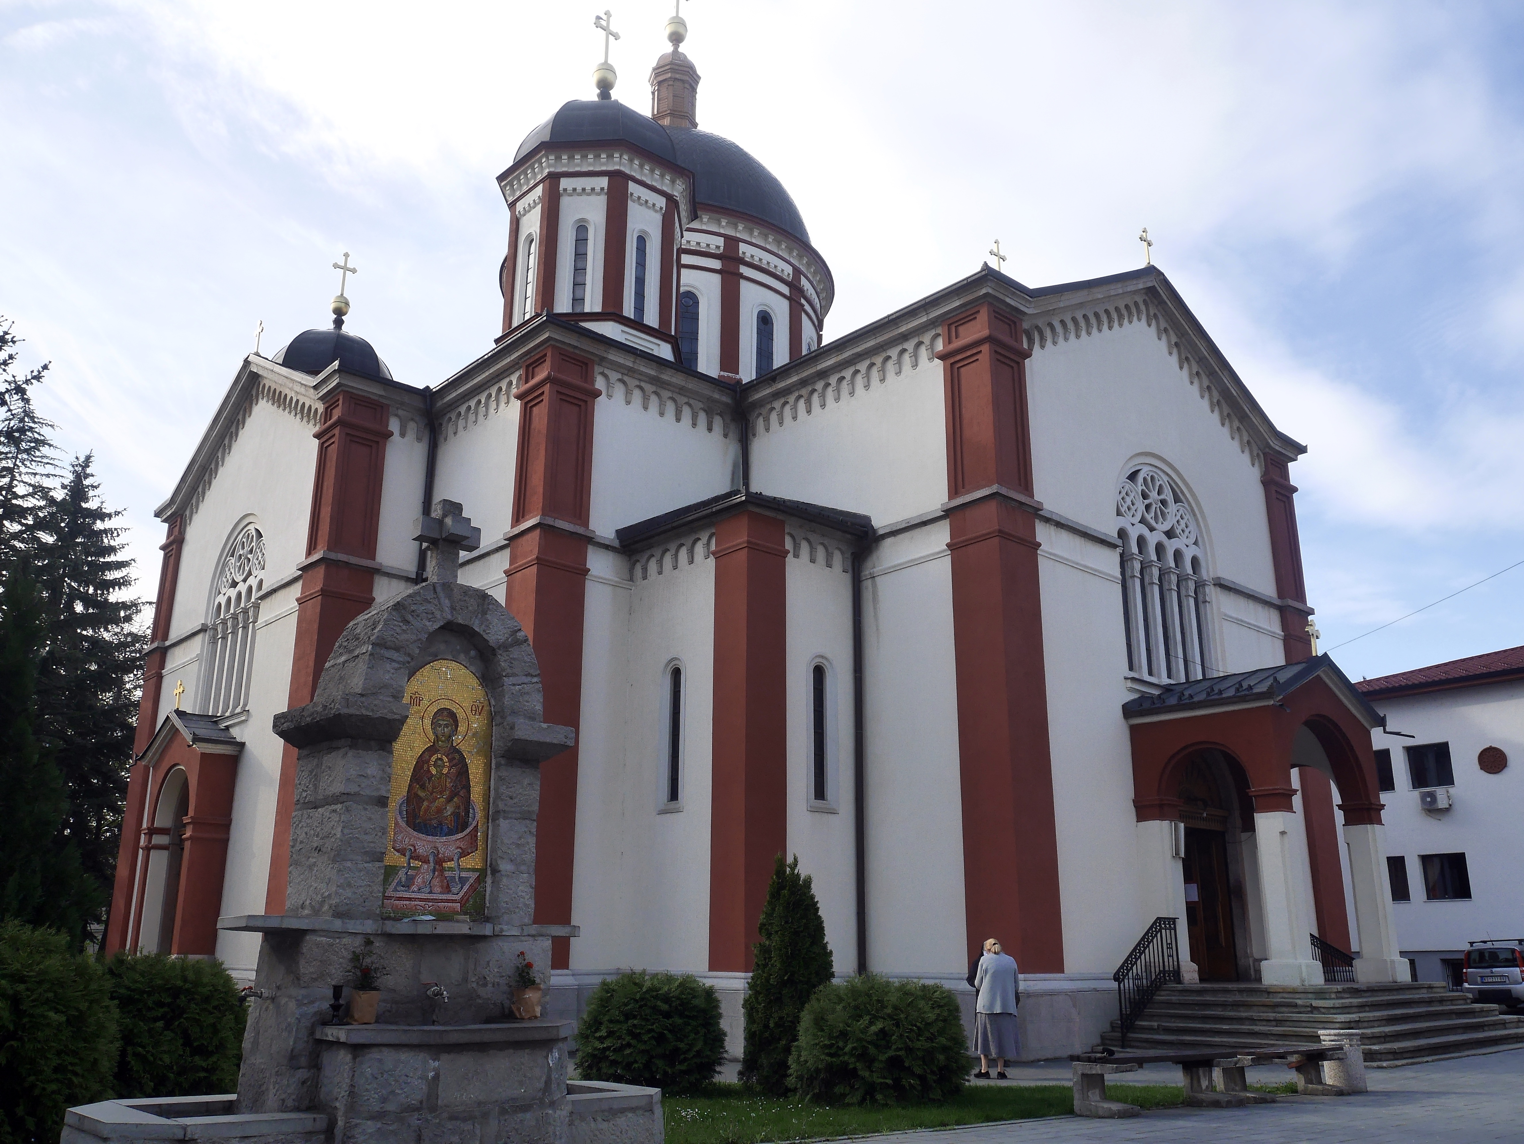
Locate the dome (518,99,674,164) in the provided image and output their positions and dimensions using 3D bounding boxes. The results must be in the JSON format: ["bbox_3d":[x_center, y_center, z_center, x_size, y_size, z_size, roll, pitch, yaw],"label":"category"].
[{"bbox_3d":[-3.422,-8.914,26.394,3.450,2.050,3.450,15,-22,-40],"label":"dome"}]

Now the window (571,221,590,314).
[{"bbox_3d":[-3.438,-5.733,23.419,0.270,1.960,0.200,-1,-17,3],"label":"window"}]

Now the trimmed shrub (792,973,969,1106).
[{"bbox_3d":[1.211,4.882,13.012,1.850,1.190,1.700,0,-17,0],"label":"trimmed shrub"}]

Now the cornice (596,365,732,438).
[{"bbox_3d":[-1.755,-3.174,23.270,3.306,0.640,0.250,15,-23,-39],"label":"cornice"}]

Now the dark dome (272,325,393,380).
[{"bbox_3d":[-12.794,-6.150,36.834,3.420,2.450,3.420,15,-23,-39],"label":"dark dome"}]

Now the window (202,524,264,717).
[{"bbox_3d":[-10.967,1.045,25.668,0.400,4.300,3.102,15,-22,-40],"label":"window"}]

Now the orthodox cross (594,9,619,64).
[{"bbox_3d":[-3.363,-11.645,26.813,0.670,1.354,0.090,15,-22,-40],"label":"orthodox cross"}]

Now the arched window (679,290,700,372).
[{"bbox_3d":[-1.795,-6.127,31.681,0.650,2.350,0.220,4,-17,-12],"label":"arched window"}]

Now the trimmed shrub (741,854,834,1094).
[{"bbox_3d":[0.304,4.537,14.086,1.120,2.541,1.120,0,-17,1],"label":"trimmed shrub"}]

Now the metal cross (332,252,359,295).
[{"bbox_3d":[-12.777,-9.123,37.755,0.770,1.460,0.090,15,-23,-39],"label":"metal cross"}]

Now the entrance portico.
[{"bbox_3d":[8.448,4.095,20.534,4.150,5.220,2.650,15,-22,-40],"label":"entrance portico"}]

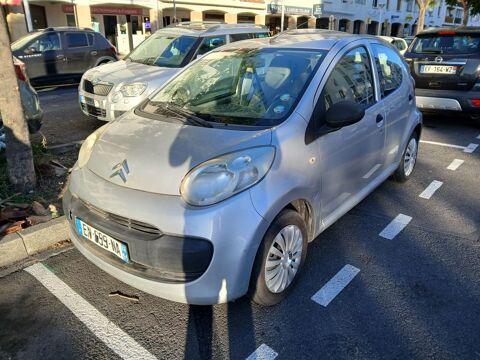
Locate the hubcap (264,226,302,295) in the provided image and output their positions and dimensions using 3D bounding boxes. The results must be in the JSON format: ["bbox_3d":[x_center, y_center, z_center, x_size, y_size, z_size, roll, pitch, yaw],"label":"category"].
[{"bbox_3d":[0.238,0.433,1.985,0.050,0.385,0.385,13,25,38],"label":"hubcap"}]

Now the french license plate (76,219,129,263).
[{"bbox_3d":[-0.763,0.324,1.965,0.520,0.110,0.025,13,23,38],"label":"french license plate"}]

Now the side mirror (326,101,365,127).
[{"bbox_3d":[0.604,-0.377,2.080,0.210,0.140,0.110,13,25,38],"label":"side mirror"}]

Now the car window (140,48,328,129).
[{"bbox_3d":[-0.104,-0.674,2.492,1.280,0.110,1.000,13,50,38],"label":"car window"}]

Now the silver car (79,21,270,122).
[{"bbox_3d":[-0.932,-2.023,6.927,1.790,1.690,4.220,12,24,35],"label":"silver car"}]

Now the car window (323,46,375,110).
[{"bbox_3d":[0.726,-0.680,2.468,0.050,0.480,0.920,-11,9,44],"label":"car window"}]

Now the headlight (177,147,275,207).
[{"bbox_3d":[-0.055,-0.023,1.803,0.310,0.250,0.460,10,23,33],"label":"headlight"}]

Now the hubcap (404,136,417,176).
[{"bbox_3d":[1.724,-0.226,3.668,0.050,0.385,0.385,13,25,38],"label":"hubcap"}]

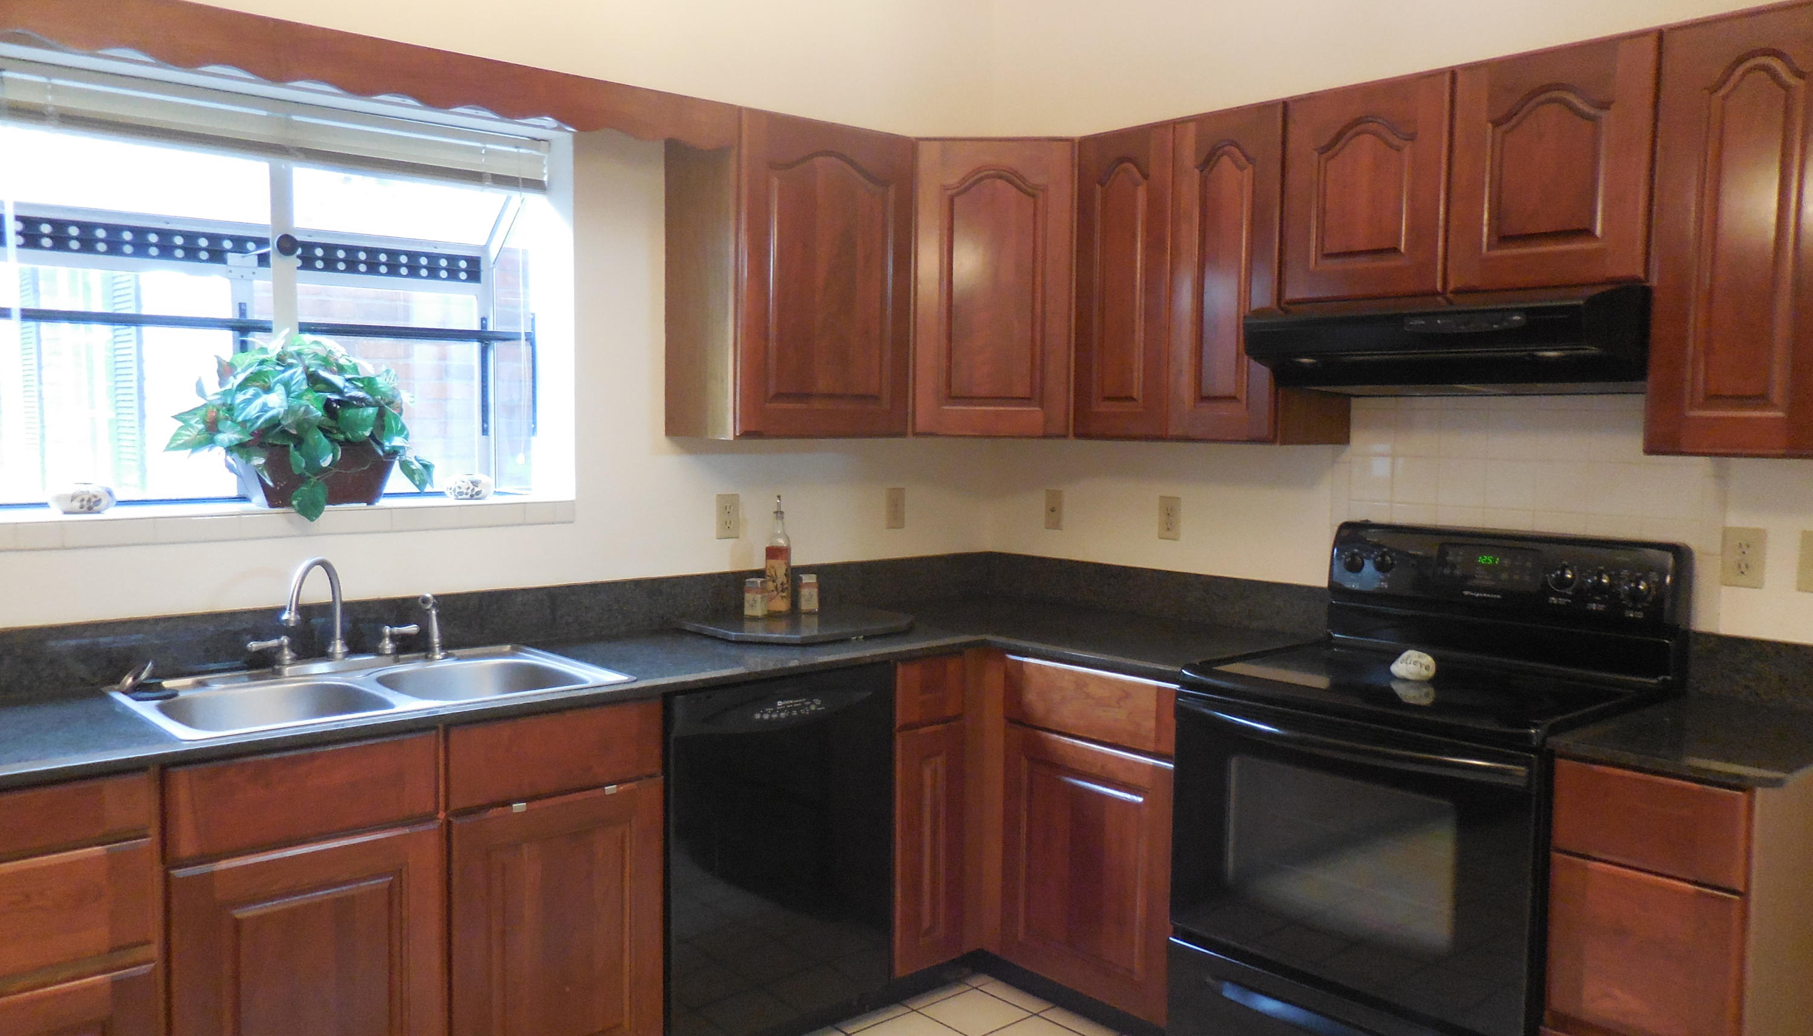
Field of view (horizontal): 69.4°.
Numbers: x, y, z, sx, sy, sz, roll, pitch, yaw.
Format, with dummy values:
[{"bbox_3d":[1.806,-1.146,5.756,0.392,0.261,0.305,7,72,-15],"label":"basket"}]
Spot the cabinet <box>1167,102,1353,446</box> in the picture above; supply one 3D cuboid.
[{"bbox_3d":[0.848,-0.559,3.132,0.332,0.759,0.304,-3,5,-41],"label":"cabinet"}]

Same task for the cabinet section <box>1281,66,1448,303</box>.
[{"bbox_3d":[1.089,-0.693,2.889,0.320,0.447,0.381,-2,5,-42],"label":"cabinet section"}]

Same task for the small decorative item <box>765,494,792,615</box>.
[{"bbox_3d":[-0.328,0.093,3.398,0.066,0.310,0.066,1,4,0],"label":"small decorative item"}]

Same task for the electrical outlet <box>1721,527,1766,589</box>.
[{"bbox_3d":[1.614,0.076,2.526,0.010,0.114,0.074,-3,5,-41],"label":"electrical outlet"}]

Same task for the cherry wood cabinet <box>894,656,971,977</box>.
[{"bbox_3d":[-0.134,0.695,3.374,0.245,0.770,0.610,-3,5,-41],"label":"cherry wood cabinet"}]

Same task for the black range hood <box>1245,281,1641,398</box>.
[{"bbox_3d":[1.150,-0.352,2.703,0.450,0.185,0.764,-3,5,-41],"label":"black range hood"}]

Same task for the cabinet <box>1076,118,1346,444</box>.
[{"bbox_3d":[0.748,-0.568,3.248,0.332,0.759,0.612,-3,5,-41],"label":"cabinet"}]

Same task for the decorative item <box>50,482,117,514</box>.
[{"bbox_3d":[-1.683,-0.038,2.682,0.120,0.062,0.100,-3,5,-41],"label":"decorative item"}]

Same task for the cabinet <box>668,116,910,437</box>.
[{"bbox_3d":[-0.288,-0.588,3.347,0.548,0.759,0.332,-3,5,-41],"label":"cabinet"}]

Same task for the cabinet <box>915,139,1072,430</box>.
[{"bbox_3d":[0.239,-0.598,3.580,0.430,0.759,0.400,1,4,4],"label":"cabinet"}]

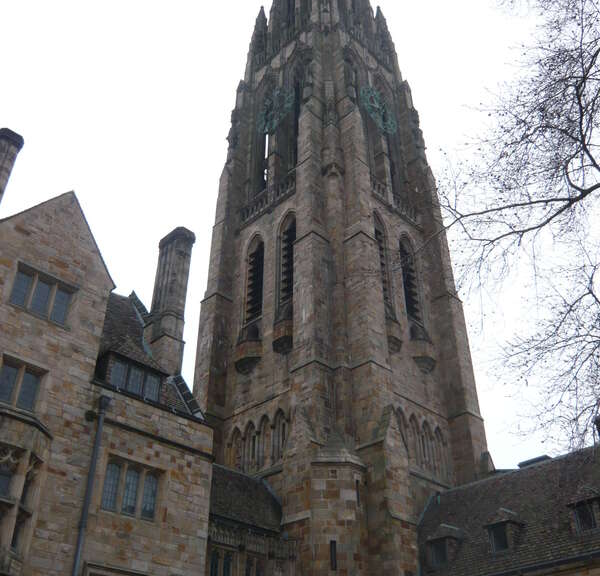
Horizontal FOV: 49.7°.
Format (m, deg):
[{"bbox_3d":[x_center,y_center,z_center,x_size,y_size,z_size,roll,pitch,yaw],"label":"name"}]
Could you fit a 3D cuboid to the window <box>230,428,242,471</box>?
[{"bbox_3d":[-2.804,7.540,29.291,0.400,2.569,0.867,30,-46,-35],"label":"window"}]

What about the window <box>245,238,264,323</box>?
[{"bbox_3d":[-2.253,-0.578,35.152,0.500,5.862,1.478,30,-46,-35],"label":"window"}]

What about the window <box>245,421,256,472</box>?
[{"bbox_3d":[-2.095,7.121,28.700,0.400,2.569,0.867,30,-46,-35],"label":"window"}]

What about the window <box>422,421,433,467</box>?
[{"bbox_3d":[5.610,7.135,28.811,0.867,2.569,0.400,30,-46,-35],"label":"window"}]

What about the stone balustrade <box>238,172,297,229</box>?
[{"bbox_3d":[-1.629,-4.961,37.392,0.500,1.937,5.403,30,-46,-35],"label":"stone balustrade"}]

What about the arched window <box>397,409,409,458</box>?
[{"bbox_3d":[4.258,6.361,27.694,0.867,2.569,0.400,30,-46,-35],"label":"arched window"}]

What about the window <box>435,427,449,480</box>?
[{"bbox_3d":[6.328,7.546,29.410,0.867,2.569,0.400,30,-46,-35],"label":"window"}]

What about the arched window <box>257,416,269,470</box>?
[{"bbox_3d":[-1.448,6.738,28.163,0.400,2.569,0.867,30,-46,-35],"label":"arched window"}]

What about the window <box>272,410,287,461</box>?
[{"bbox_3d":[-0.745,6.321,27.582,0.400,2.569,0.867,30,-46,-35],"label":"window"}]

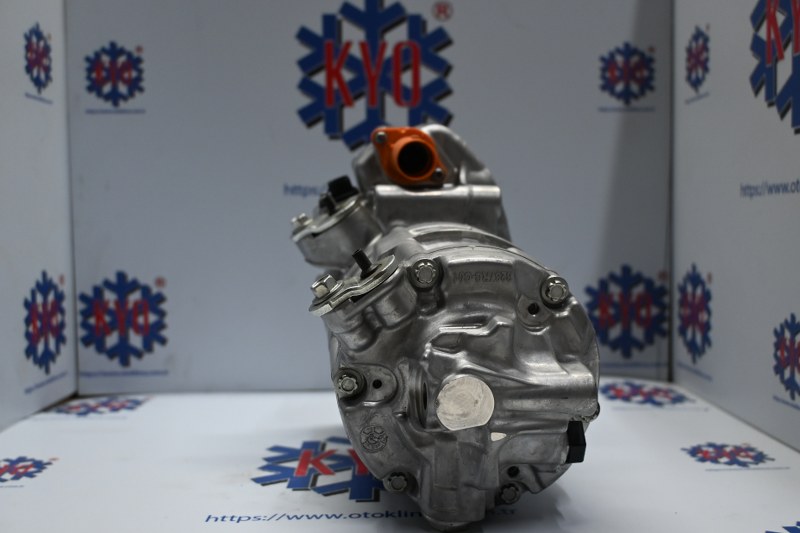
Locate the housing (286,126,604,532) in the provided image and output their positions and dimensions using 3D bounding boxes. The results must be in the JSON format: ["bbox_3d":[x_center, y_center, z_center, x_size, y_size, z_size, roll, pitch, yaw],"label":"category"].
[{"bbox_3d":[0.013,0.011,0.462,0.150,0.190,0.235,0,8,-8],"label":"housing"}]

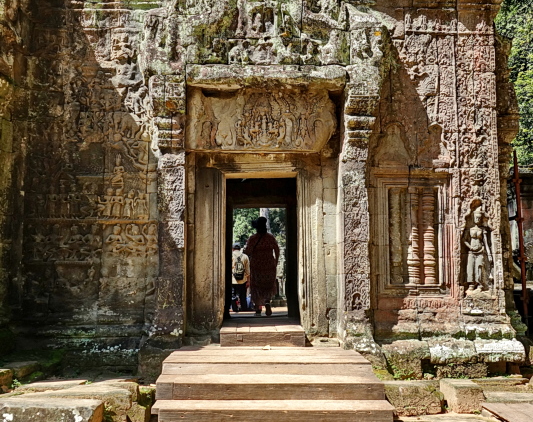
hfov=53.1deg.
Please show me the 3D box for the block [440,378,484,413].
[{"bbox_3d":[1.735,1.639,4.736,0.260,0.220,0.420,0,-7,-1],"label":"block"}]

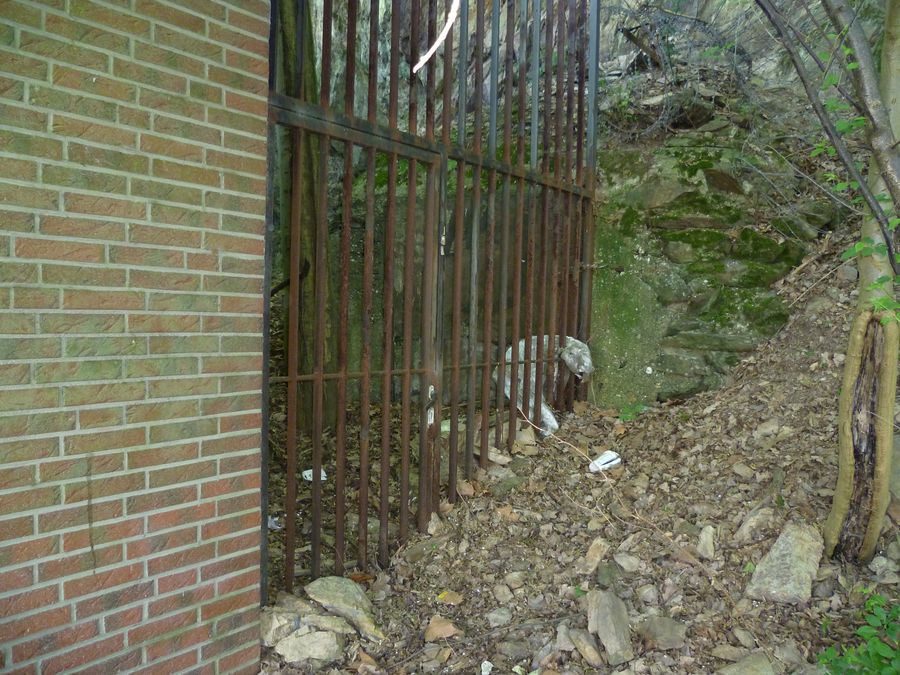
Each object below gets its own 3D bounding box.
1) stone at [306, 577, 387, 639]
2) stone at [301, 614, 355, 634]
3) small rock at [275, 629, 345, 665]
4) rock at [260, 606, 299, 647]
[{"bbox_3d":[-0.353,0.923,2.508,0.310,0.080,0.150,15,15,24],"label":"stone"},{"bbox_3d":[-0.414,0.969,2.483,0.180,0.048,0.120,8,2,6],"label":"stone"},{"bbox_3d":[-0.458,1.004,2.388,0.210,0.100,0.130,1,2,0],"label":"small rock"},{"bbox_3d":[-0.575,0.981,2.470,0.135,0.110,0.125,1,2,-17],"label":"rock"}]

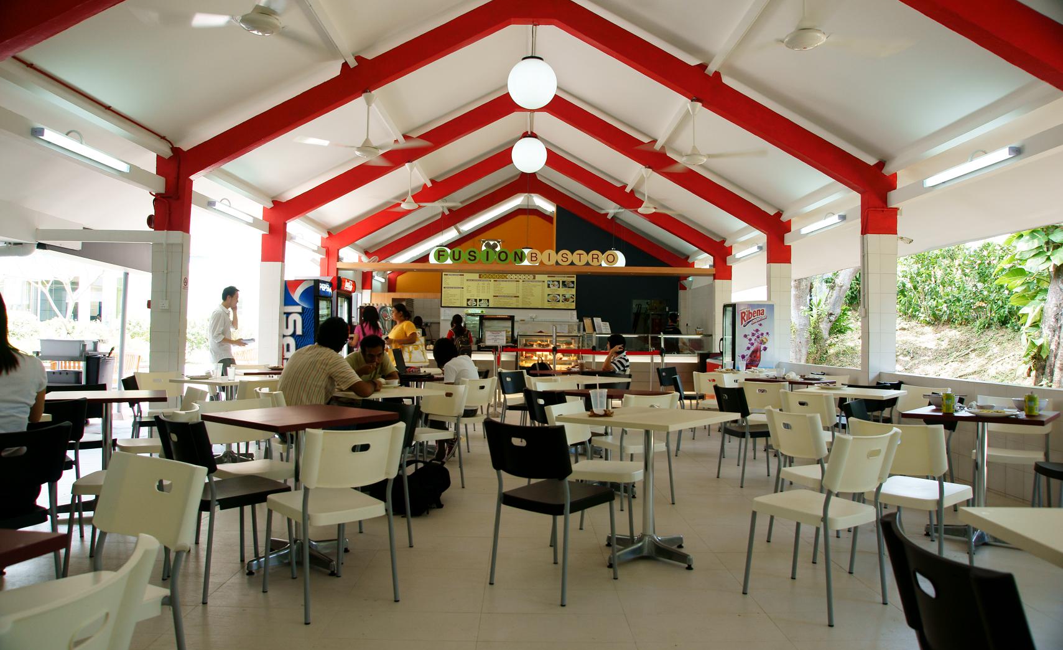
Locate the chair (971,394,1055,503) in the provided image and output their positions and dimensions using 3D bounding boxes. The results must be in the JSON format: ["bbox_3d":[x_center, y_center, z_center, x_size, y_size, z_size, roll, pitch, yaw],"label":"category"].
[{"bbox_3d":[3.163,0.882,4.703,0.465,0.788,0.515,0,-1,25],"label":"chair"}]

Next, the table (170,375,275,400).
[{"bbox_3d":[-2.690,0.865,6.309,0.707,0.758,0.707,0,-1,31],"label":"table"}]

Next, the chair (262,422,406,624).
[{"bbox_3d":[-0.880,0.812,3.133,0.460,0.780,0.530,2,-1,-42],"label":"chair"}]

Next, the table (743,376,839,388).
[{"bbox_3d":[2.681,0.946,7.357,0.700,0.750,0.700,2,-1,-43],"label":"table"}]

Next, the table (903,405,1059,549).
[{"bbox_3d":[2.680,0.896,4.209,0.700,0.745,0.700,0,-1,35],"label":"table"}]

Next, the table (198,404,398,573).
[{"bbox_3d":[-1.185,0.836,3.633,0.707,0.758,0.707,0,-1,37],"label":"table"}]

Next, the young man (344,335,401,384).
[{"bbox_3d":[-1.269,0.655,5.545,0.545,1.192,0.768,1,-1,-27],"label":"young man"}]

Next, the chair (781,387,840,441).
[{"bbox_3d":[2.198,0.883,5.319,0.515,0.788,0.465,1,-1,-33],"label":"chair"}]

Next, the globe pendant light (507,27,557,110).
[{"bbox_3d":[0.004,-2.690,7.397,0.515,0.880,0.515,1,-1,0],"label":"globe pendant light"}]

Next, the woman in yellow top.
[{"bbox_3d":[-1.735,0.510,9.479,0.420,1.580,0.480,1,-1,-15],"label":"woman in yellow top"}]

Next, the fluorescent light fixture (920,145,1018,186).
[{"bbox_3d":[3.611,-1.290,5.901,0.090,0.095,1.240,1,-1,0],"label":"fluorescent light fixture"}]

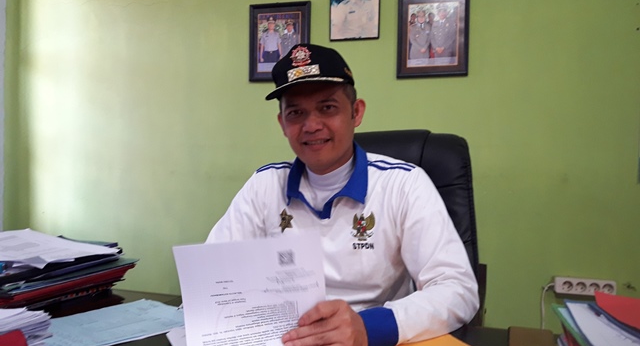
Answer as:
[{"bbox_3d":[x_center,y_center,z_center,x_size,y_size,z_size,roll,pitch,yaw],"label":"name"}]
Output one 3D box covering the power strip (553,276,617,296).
[{"bbox_3d":[0.987,0.425,1.924,0.206,0.060,0.038,1,1,17],"label":"power strip"}]

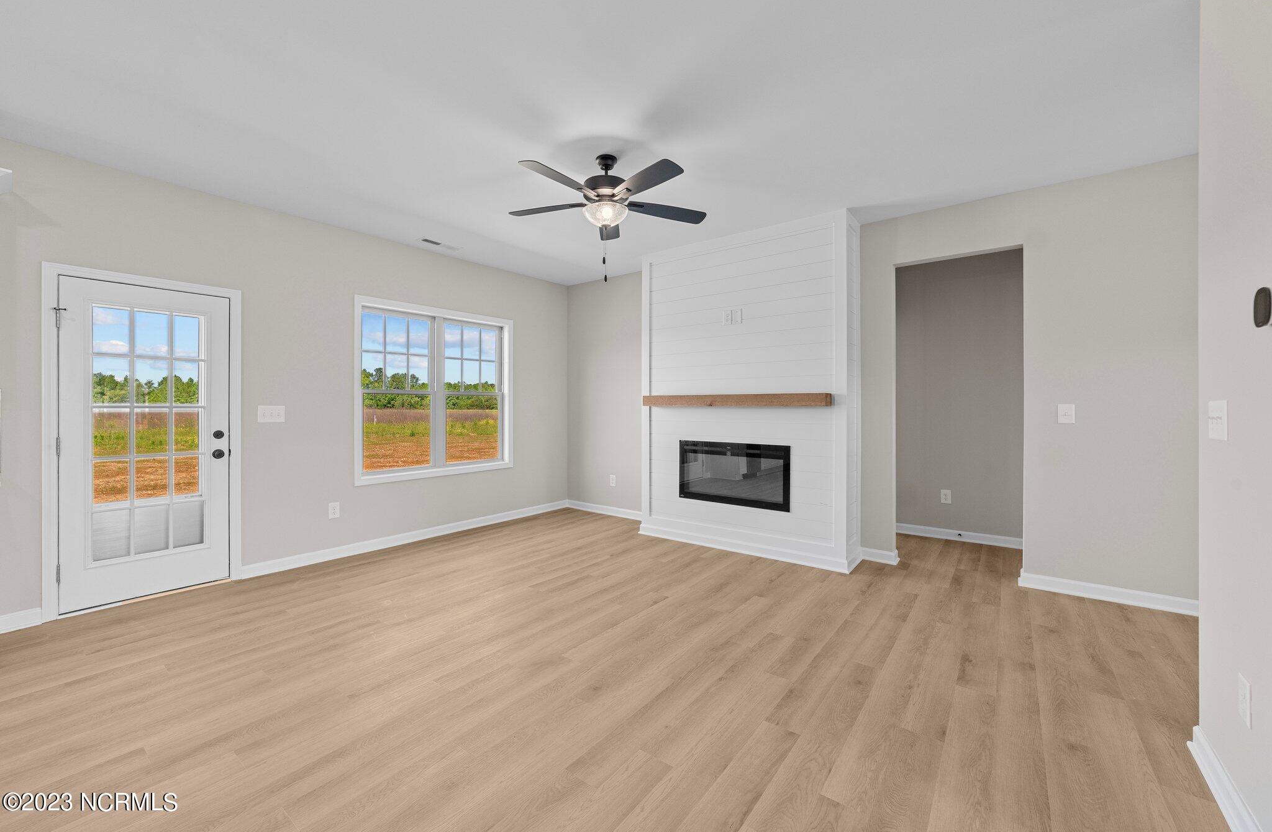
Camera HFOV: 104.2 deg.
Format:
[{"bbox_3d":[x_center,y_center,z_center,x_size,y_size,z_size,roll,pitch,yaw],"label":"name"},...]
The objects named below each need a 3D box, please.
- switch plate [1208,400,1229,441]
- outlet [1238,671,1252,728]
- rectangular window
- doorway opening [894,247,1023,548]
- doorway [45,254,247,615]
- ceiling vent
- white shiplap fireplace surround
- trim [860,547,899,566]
[{"bbox_3d":[1.918,0.015,1.630,0.010,0.127,0.176,1,1,37],"label":"switch plate"},{"bbox_3d":[1.774,0.827,1.441,0.010,0.125,0.084,1,1,37],"label":"outlet"},{"bbox_3d":[-1.897,-0.233,4.895,0.100,1.632,1.676,1,1,37],"label":"rectangular window"},{"bbox_3d":[2.412,-0.004,3.732,0.810,2.377,0.120,1,1,37],"label":"doorway opening"},{"bbox_3d":[-3.163,0.147,3.239,0.120,2.093,0.935,1,1,37],"label":"doorway"},{"bbox_3d":[-1.796,-1.577,4.551,0.155,0.020,0.365,1,1,37],"label":"ceiling vent"},{"bbox_3d":[0.962,-0.208,4.482,1.940,2.750,0.460,1,1,37],"label":"white shiplap fireplace surround"},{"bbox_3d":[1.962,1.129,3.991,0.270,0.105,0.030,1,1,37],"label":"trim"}]

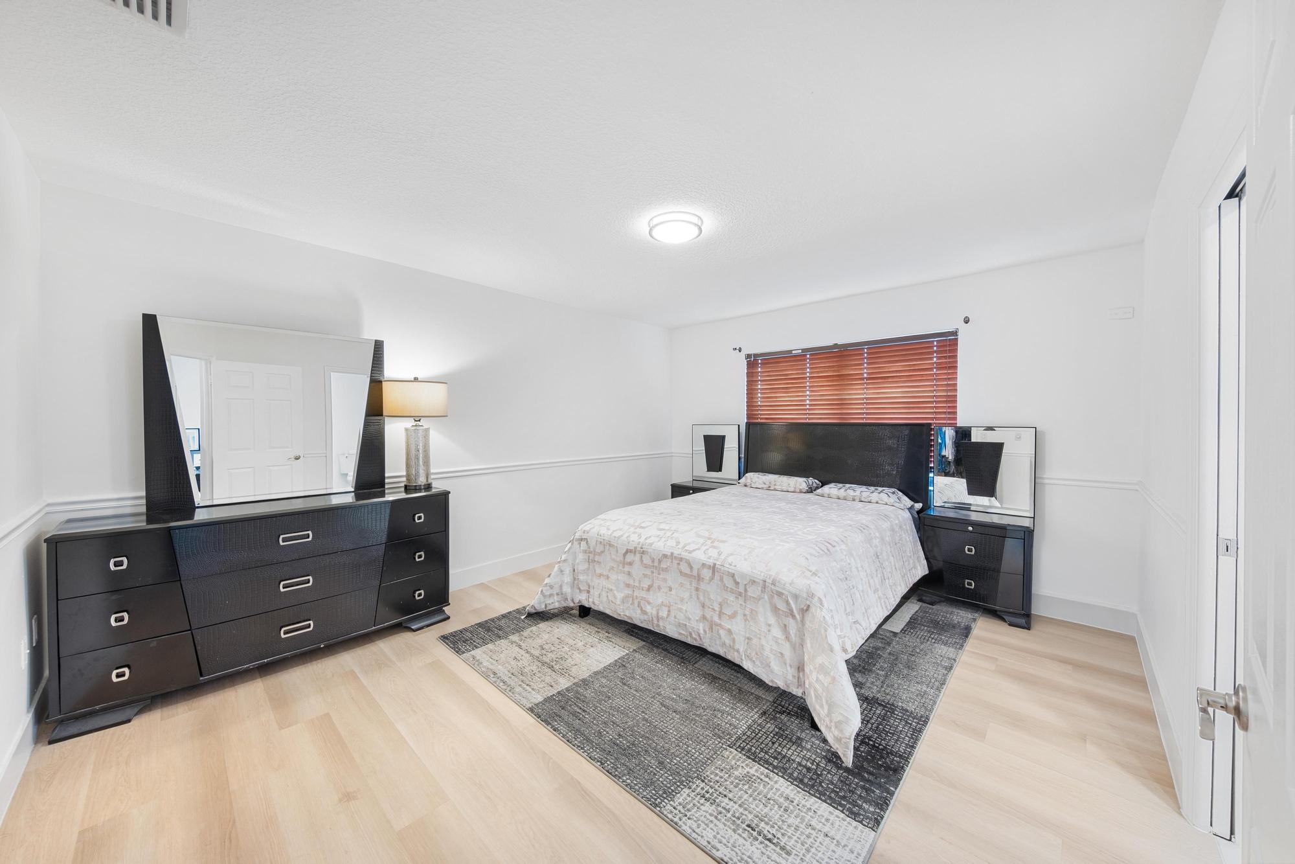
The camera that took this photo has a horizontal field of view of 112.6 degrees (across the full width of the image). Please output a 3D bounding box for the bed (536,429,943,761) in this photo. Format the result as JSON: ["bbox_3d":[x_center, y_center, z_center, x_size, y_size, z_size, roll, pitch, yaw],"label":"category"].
[{"bbox_3d":[0.797,0.598,3.135,1.920,1.320,2.320,1,1,43],"label":"bed"}]

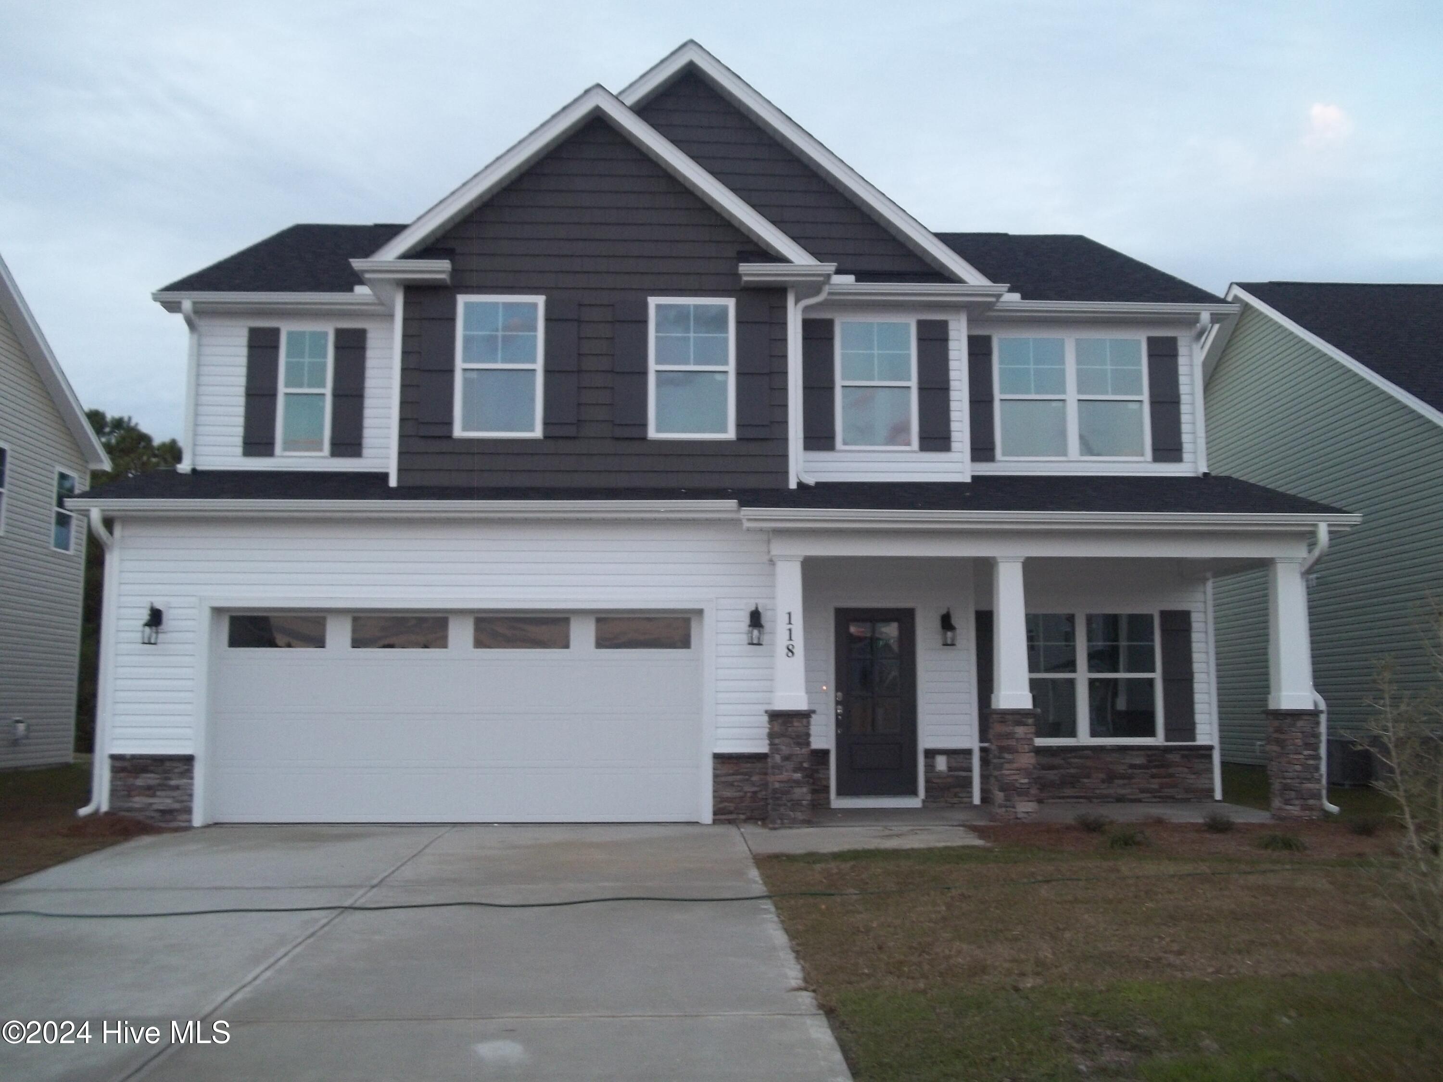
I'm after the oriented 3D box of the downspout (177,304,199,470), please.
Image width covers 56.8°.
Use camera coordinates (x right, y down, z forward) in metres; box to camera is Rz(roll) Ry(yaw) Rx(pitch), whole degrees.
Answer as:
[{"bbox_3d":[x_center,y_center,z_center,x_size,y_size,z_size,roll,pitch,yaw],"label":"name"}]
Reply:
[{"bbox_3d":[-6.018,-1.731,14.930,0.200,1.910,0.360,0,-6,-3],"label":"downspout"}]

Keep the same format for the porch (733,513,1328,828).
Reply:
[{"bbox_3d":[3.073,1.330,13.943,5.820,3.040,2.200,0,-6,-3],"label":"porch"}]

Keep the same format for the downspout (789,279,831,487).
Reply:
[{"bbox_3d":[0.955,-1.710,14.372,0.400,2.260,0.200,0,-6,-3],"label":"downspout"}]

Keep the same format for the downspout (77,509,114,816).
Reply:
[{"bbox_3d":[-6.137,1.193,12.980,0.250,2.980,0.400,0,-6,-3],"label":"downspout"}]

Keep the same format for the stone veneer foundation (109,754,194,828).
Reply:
[{"bbox_3d":[-5.553,2.430,13.005,0.810,0.705,0.140,0,-6,-3],"label":"stone veneer foundation"}]

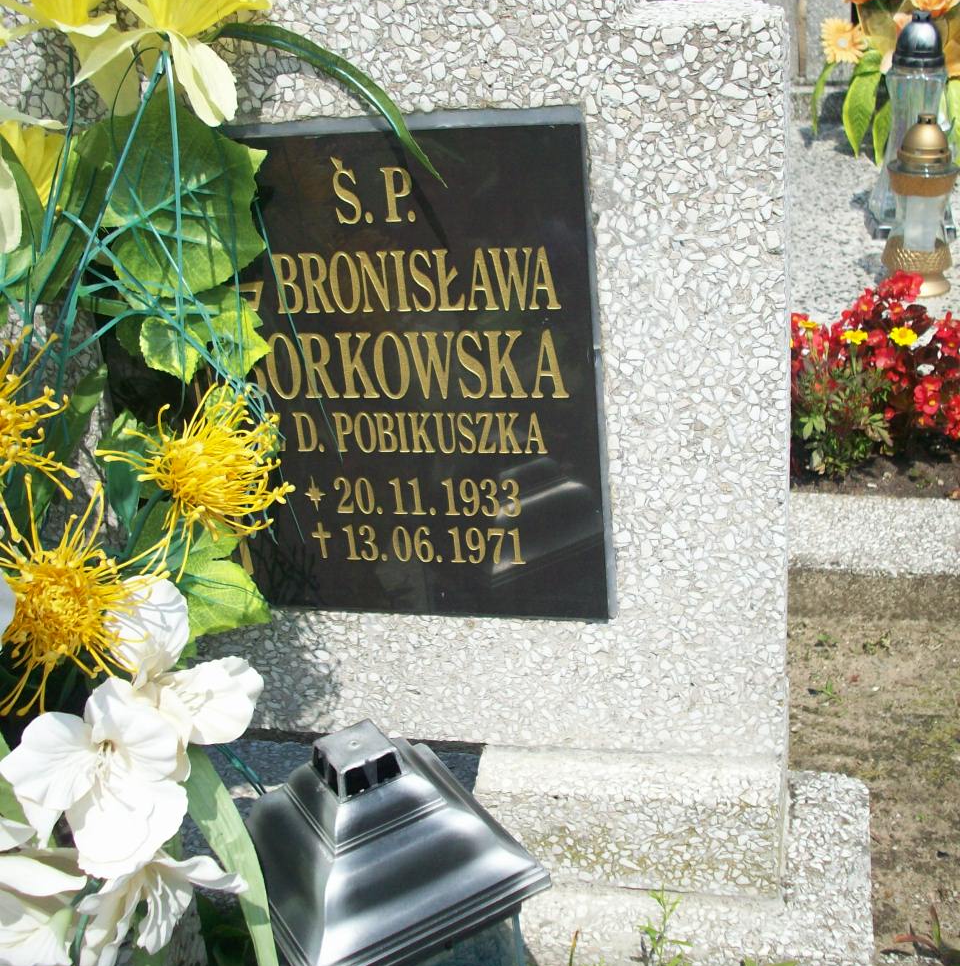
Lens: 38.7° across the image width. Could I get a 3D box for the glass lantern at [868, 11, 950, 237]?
[{"bbox_3d":[0.737,-0.606,2.320,0.122,0.360,0.122,2,25,14],"label":"glass lantern"}]

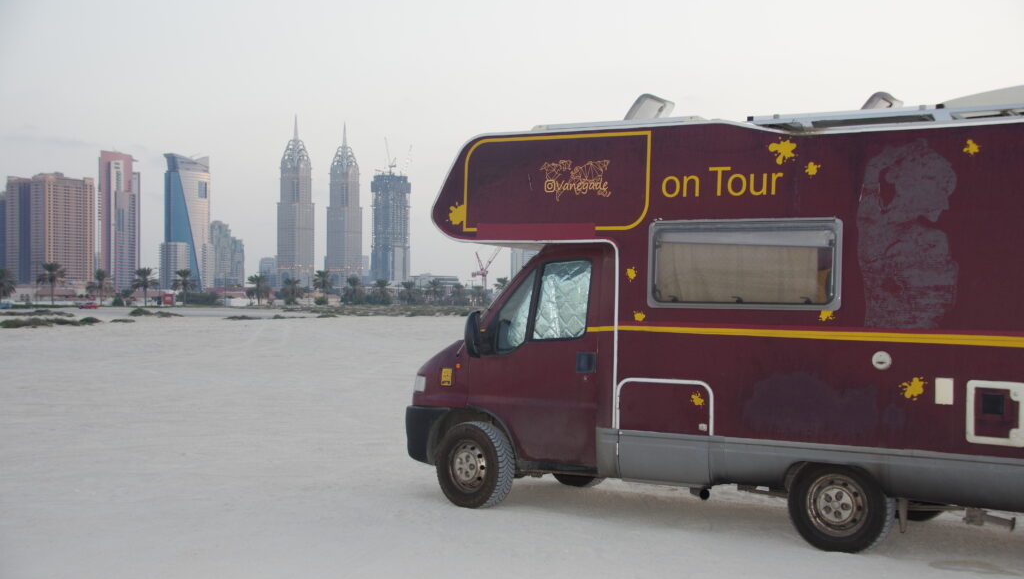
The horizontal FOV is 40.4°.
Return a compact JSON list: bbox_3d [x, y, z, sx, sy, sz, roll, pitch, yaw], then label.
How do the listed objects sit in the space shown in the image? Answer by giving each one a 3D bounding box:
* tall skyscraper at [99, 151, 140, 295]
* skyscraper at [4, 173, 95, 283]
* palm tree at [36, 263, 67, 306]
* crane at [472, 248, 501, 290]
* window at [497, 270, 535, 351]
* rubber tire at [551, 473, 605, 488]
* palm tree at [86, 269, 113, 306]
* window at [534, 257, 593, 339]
[{"bbox_3d":[-456.010,-77.359,1620.000,28.000,166.000,42.000,0,0,36],"label":"tall skyscraper"},{"bbox_3d":[-535.500,-58.000,1619.000,72.000,141.000,68.000,0,0,35],"label":"skyscraper"},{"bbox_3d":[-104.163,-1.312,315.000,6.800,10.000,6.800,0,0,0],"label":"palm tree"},{"bbox_3d":[-13.690,-16.028,930.000,25.000,44.000,5.000,0,0,0],"label":"crane"},{"bbox_3d":[0.044,0.165,11.374,0.330,0.670,0.050,1,-8,34],"label":"window"},{"bbox_3d":[0.645,1.485,13.100,0.220,0.700,0.700,0,1,-44],"label":"rubber tire"},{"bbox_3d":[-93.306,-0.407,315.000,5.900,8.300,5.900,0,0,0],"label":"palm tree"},{"bbox_3d":[0.402,0.087,11.149,0.510,0.660,0.050,1,-8,34],"label":"window"}]

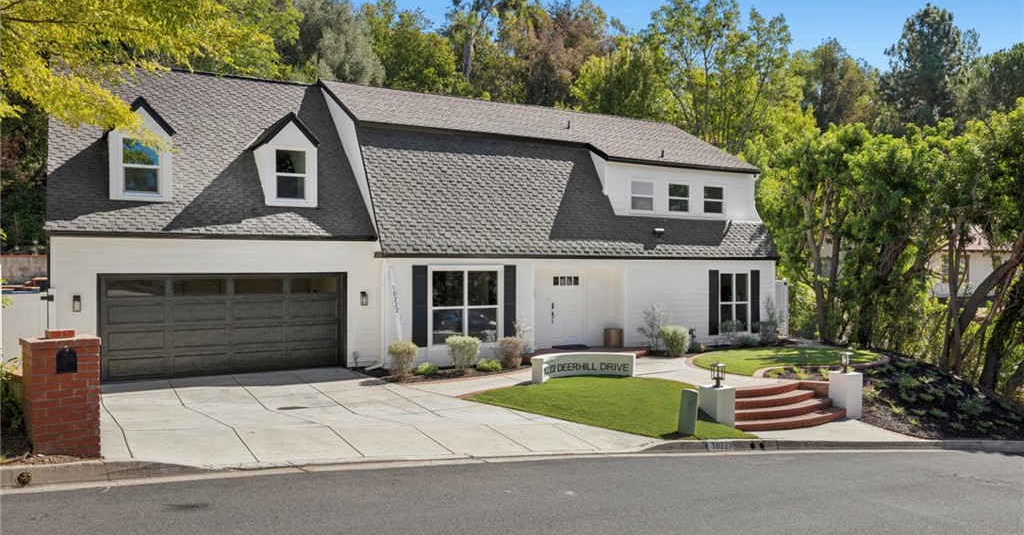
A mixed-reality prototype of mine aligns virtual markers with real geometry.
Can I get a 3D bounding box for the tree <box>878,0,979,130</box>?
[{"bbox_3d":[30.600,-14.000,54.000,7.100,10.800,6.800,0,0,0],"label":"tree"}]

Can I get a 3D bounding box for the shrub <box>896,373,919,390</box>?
[{"bbox_3d":[8.778,2.530,16.400,0.500,0.330,0.470,0,0,0],"label":"shrub"}]

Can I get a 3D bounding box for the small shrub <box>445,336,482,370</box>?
[{"bbox_3d":[-1.096,1.932,16.700,0.760,0.790,0.700,0,0,0],"label":"small shrub"}]

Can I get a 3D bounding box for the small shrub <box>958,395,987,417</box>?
[{"bbox_3d":[9.037,2.728,14.500,0.550,0.430,0.520,0,0,0],"label":"small shrub"}]

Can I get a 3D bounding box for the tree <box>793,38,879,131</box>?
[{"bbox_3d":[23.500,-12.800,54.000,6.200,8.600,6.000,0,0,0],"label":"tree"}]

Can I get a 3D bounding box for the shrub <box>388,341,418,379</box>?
[{"bbox_3d":[-2.331,1.946,15.800,0.660,0.790,0.630,0,0,0],"label":"shrub"}]

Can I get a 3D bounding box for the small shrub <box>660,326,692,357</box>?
[{"bbox_3d":[4.386,1.973,19.700,0.830,0.820,0.800,0,0,0],"label":"small shrub"}]

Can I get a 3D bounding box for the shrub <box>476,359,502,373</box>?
[{"bbox_3d":[-0.527,2.318,17.300,0.620,0.330,0.550,0,0,0],"label":"shrub"}]

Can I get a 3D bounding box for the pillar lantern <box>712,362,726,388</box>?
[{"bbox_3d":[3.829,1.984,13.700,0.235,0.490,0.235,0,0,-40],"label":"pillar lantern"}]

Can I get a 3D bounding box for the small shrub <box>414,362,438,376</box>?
[{"bbox_3d":[-1.938,2.290,16.750,0.550,0.320,0.500,0,0,0],"label":"small shrub"}]

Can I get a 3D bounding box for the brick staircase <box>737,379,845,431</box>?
[{"bbox_3d":[5.120,2.700,14.370,3.100,0.620,1.400,0,0,-29],"label":"brick staircase"}]

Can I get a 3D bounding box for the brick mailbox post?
[{"bbox_3d":[-3.860,1.090,6.330,0.520,1.080,0.540,0,0,-40],"label":"brick mailbox post"}]

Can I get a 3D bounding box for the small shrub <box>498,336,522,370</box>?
[{"bbox_3d":[-0.035,1.956,17.000,0.550,0.760,0.540,0,0,0],"label":"small shrub"}]

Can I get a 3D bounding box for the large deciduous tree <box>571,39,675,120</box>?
[{"bbox_3d":[5.300,-6.200,36.000,5.200,10.000,5.200,0,0,0],"label":"large deciduous tree"}]

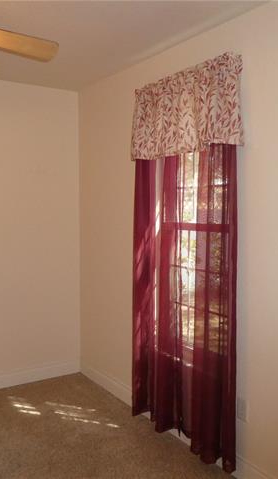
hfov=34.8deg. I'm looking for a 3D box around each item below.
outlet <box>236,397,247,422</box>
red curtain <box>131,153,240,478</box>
[{"bbox_3d":[0.548,0.899,2.330,0.012,0.116,0.073,-3,5,-33],"label":"outlet"},{"bbox_3d":[0.221,0.226,2.678,0.100,2.030,0.930,-3,5,-33],"label":"red curtain"}]

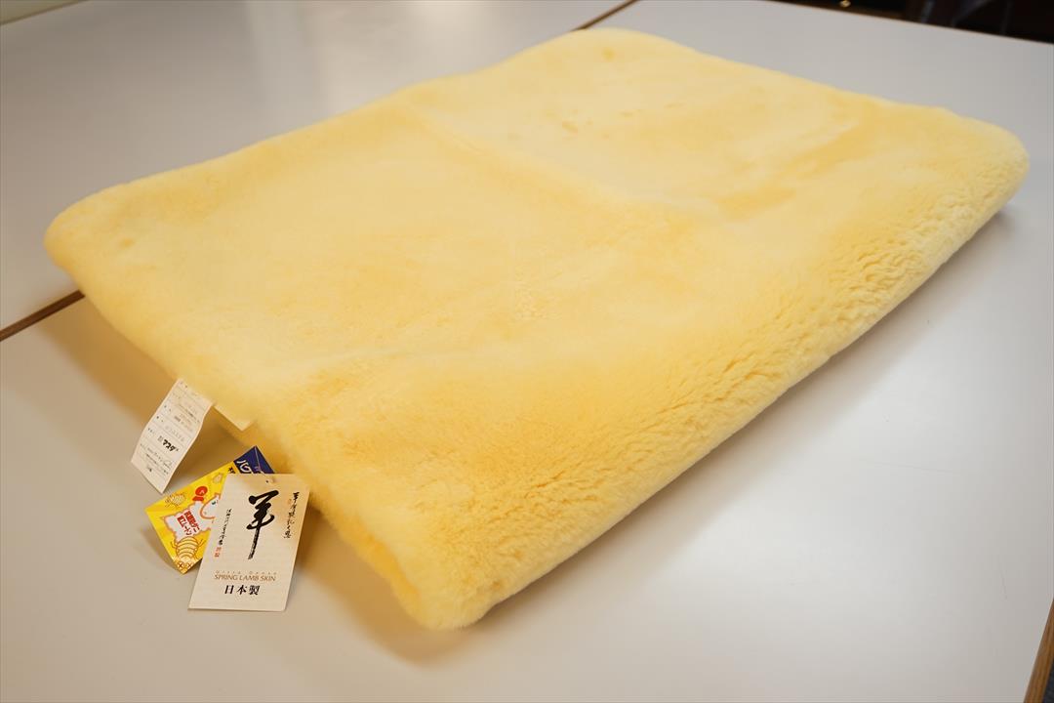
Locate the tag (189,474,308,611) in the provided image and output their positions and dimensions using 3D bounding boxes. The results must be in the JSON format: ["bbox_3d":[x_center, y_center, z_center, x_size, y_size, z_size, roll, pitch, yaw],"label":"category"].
[{"bbox_3d":[-0.164,0.113,0.562,0.055,0.005,0.090,0,50,3],"label":"tag"}]

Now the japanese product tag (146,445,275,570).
[{"bbox_3d":[-0.189,0.096,0.579,0.077,0.006,0.055,-30,60,-23],"label":"japanese product tag"}]

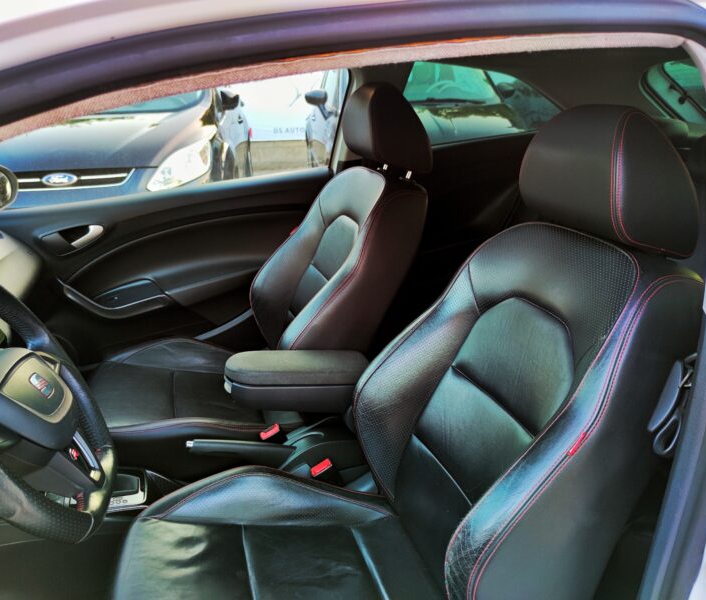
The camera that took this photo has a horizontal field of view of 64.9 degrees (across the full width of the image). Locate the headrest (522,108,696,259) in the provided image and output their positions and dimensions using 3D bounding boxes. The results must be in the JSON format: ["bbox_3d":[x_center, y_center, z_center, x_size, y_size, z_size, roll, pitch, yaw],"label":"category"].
[{"bbox_3d":[0.424,-0.213,0.960,0.180,0.215,0.260,-5,24,-30],"label":"headrest"}]

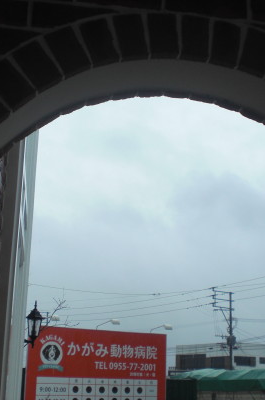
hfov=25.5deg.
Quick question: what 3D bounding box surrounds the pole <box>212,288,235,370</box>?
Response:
[{"bbox_3d":[8.547,13.702,53.748,2.100,10.983,0.600,11,-21,-28],"label":"pole"}]

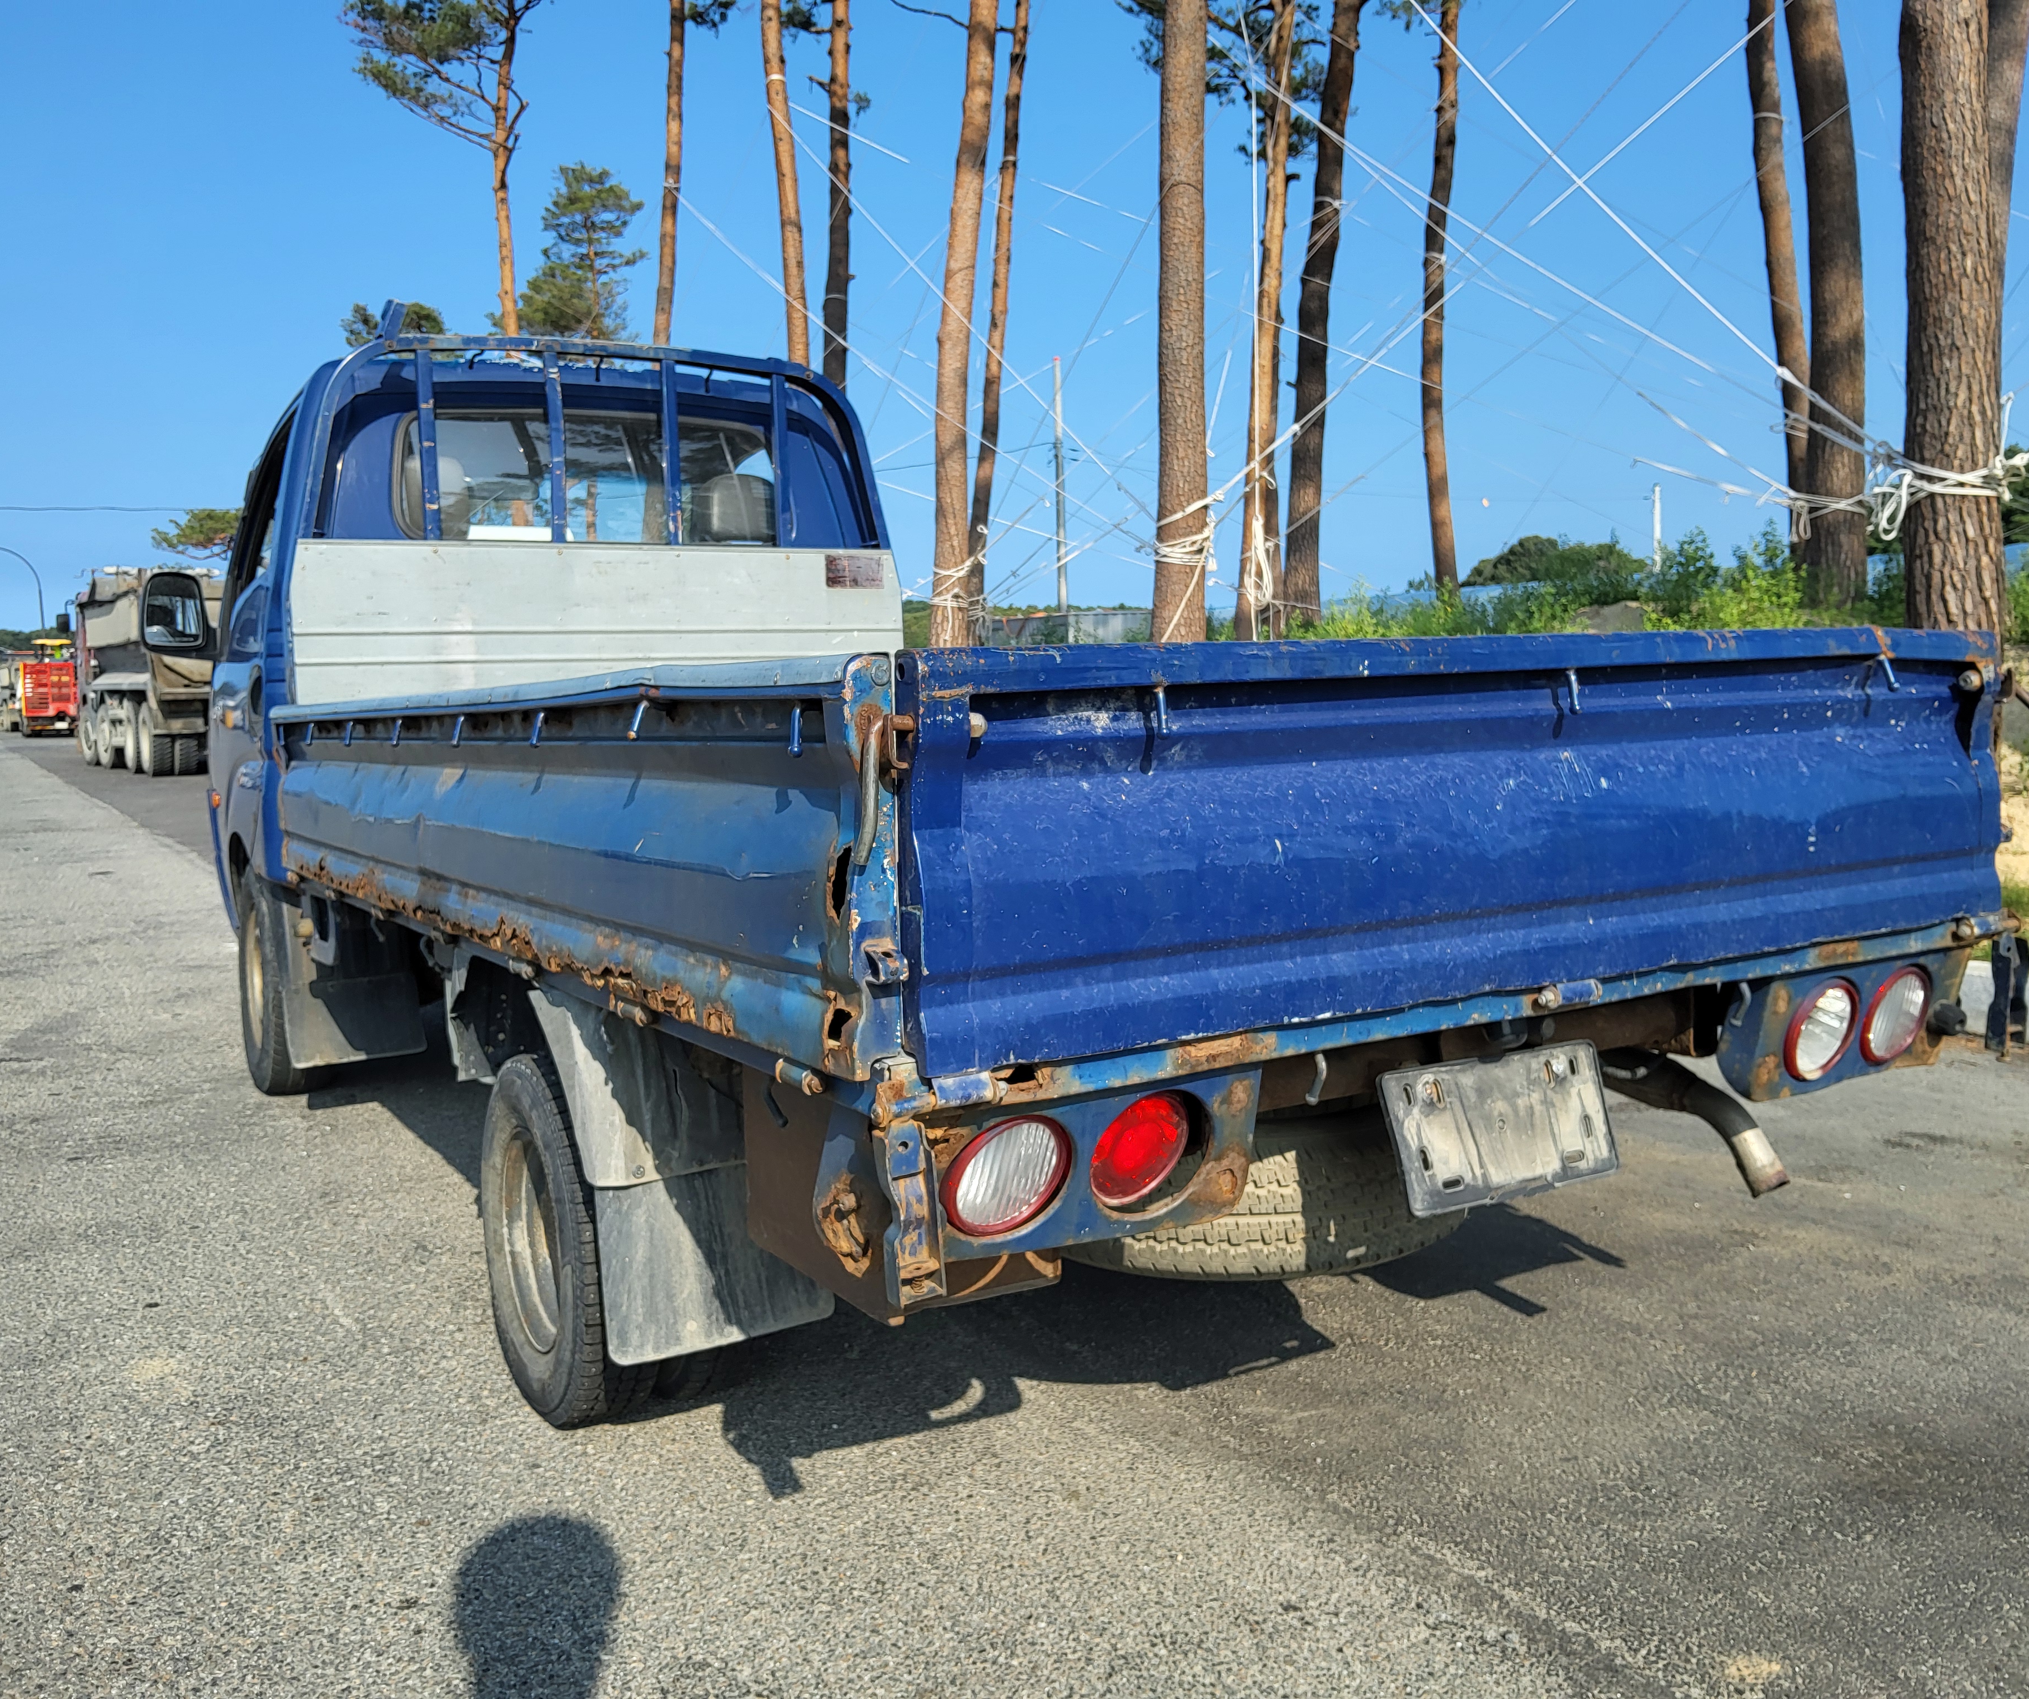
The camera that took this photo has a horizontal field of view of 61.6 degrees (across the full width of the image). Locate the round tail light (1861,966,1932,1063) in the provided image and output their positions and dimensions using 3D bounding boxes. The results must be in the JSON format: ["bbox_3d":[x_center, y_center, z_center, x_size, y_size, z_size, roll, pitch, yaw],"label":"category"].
[{"bbox_3d":[1.164,0.224,2.266,0.137,0.137,0.050,-5,20,-31],"label":"round tail light"}]

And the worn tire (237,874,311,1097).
[{"bbox_3d":[-2.062,0.359,4.883,0.195,0.650,0.650,-5,7,-31],"label":"worn tire"}]

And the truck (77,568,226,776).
[{"bbox_3d":[-14.037,-3.048,28.928,2.500,3.300,8.800,-5,7,-34],"label":"truck"}]

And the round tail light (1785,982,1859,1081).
[{"bbox_3d":[1.027,0.232,2.184,0.137,0.137,0.050,-5,20,-31],"label":"round tail light"}]

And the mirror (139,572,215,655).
[{"bbox_3d":[-2.508,-0.717,5.109,0.190,0.240,0.100,-6,7,-41],"label":"mirror"}]

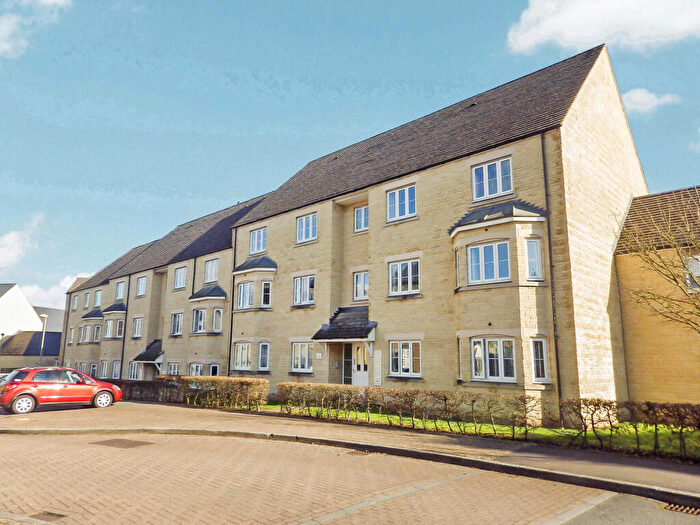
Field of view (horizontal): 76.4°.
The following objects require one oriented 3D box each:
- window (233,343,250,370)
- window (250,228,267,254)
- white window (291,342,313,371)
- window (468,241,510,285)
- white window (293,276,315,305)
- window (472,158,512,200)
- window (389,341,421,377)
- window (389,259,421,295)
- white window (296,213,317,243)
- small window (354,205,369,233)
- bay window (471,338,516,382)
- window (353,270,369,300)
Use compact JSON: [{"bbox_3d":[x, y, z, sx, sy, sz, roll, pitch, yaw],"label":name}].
[{"bbox_3d":[-4.635,4.095,19.256,1.138,1.139,0.120,-10,-15,41],"label":"window"},{"bbox_3d":[-4.237,-0.970,20.715,1.230,1.110,0.120,-10,-15,42],"label":"window"},{"bbox_3d":[-1.860,3.753,17.536,1.183,1.122,0.120,-10,-15,41],"label":"white window"},{"bbox_3d":[3.878,0.034,12.424,1.225,1.119,0.120,-10,-15,41],"label":"window"},{"bbox_3d":[-1.839,1.116,18.080,1.208,1.092,0.120,-10,-15,41],"label":"white window"},{"bbox_3d":[4.262,-2.467,13.327,1.239,1.086,0.120,-10,-15,41],"label":"window"},{"bbox_3d":[1.792,3.100,14.240,1.224,1.120,0.120,-10,-15,42],"label":"window"},{"bbox_3d":[1.820,0.536,14.894,1.207,1.128,0.120,-10,-15,41],"label":"window"},{"bbox_3d":[-1.789,-1.400,18.572,1.197,1.142,0.120,-10,-15,41],"label":"white window"},{"bbox_3d":[0.502,-1.721,17.567,0.760,1.003,0.120,-10,-15,41],"label":"small window"},{"bbox_3d":[3.800,2.576,11.751,1.230,1.140,0.120,-10,-15,42],"label":"bay window"},{"bbox_3d":[0.506,0.865,16.850,0.980,1.060,0.120,-10,-15,42],"label":"window"}]

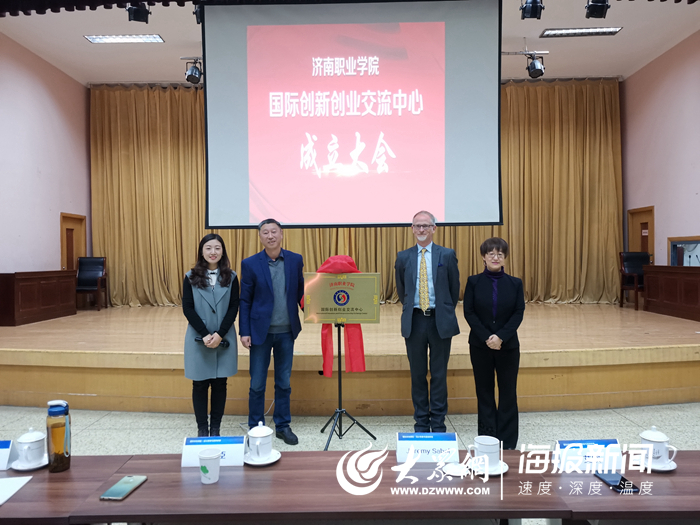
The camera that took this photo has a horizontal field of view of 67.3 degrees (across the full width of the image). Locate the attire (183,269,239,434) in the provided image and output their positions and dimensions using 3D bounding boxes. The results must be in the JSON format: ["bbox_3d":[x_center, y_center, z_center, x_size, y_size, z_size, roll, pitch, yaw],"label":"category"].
[{"bbox_3d":[-1.110,0.723,4.200,0.440,1.350,0.300,-1,1,-9],"label":"attire"}]

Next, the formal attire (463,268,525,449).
[{"bbox_3d":[1.069,0.709,3.938,0.480,1.360,0.300,0,1,12],"label":"formal attire"}]

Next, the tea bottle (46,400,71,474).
[{"bbox_3d":[-0.993,0.588,1.788,0.075,0.237,0.075,-1,1,-17],"label":"tea bottle"}]

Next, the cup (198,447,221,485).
[{"bbox_3d":[-0.448,0.655,1.680,0.071,0.091,0.071,-1,1,0],"label":"cup"}]

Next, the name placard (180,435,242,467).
[{"bbox_3d":[-0.471,0.655,1.845,0.212,0.088,0.085,-1,1,-1],"label":"name placard"}]

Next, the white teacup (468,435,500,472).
[{"bbox_3d":[0.442,0.633,1.728,0.110,0.100,0.083,-1,1,-32],"label":"white teacup"}]

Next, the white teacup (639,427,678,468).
[{"bbox_3d":[1.028,0.612,1.749,0.114,0.130,0.087,0,1,32],"label":"white teacup"}]

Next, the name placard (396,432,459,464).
[{"bbox_3d":[0.273,0.641,1.851,0.212,0.096,0.075,-1,1,3],"label":"name placard"}]

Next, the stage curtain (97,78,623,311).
[{"bbox_3d":[0.115,-1.297,10.100,10.150,4.280,0.300,-1,1,1],"label":"stage curtain"}]

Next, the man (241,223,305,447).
[{"bbox_3d":[-0.622,0.536,4.190,0.500,1.765,0.320,-1,1,-7],"label":"man"}]

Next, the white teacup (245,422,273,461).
[{"bbox_3d":[-0.318,0.625,1.851,0.090,0.130,0.112,-1,1,7],"label":"white teacup"}]

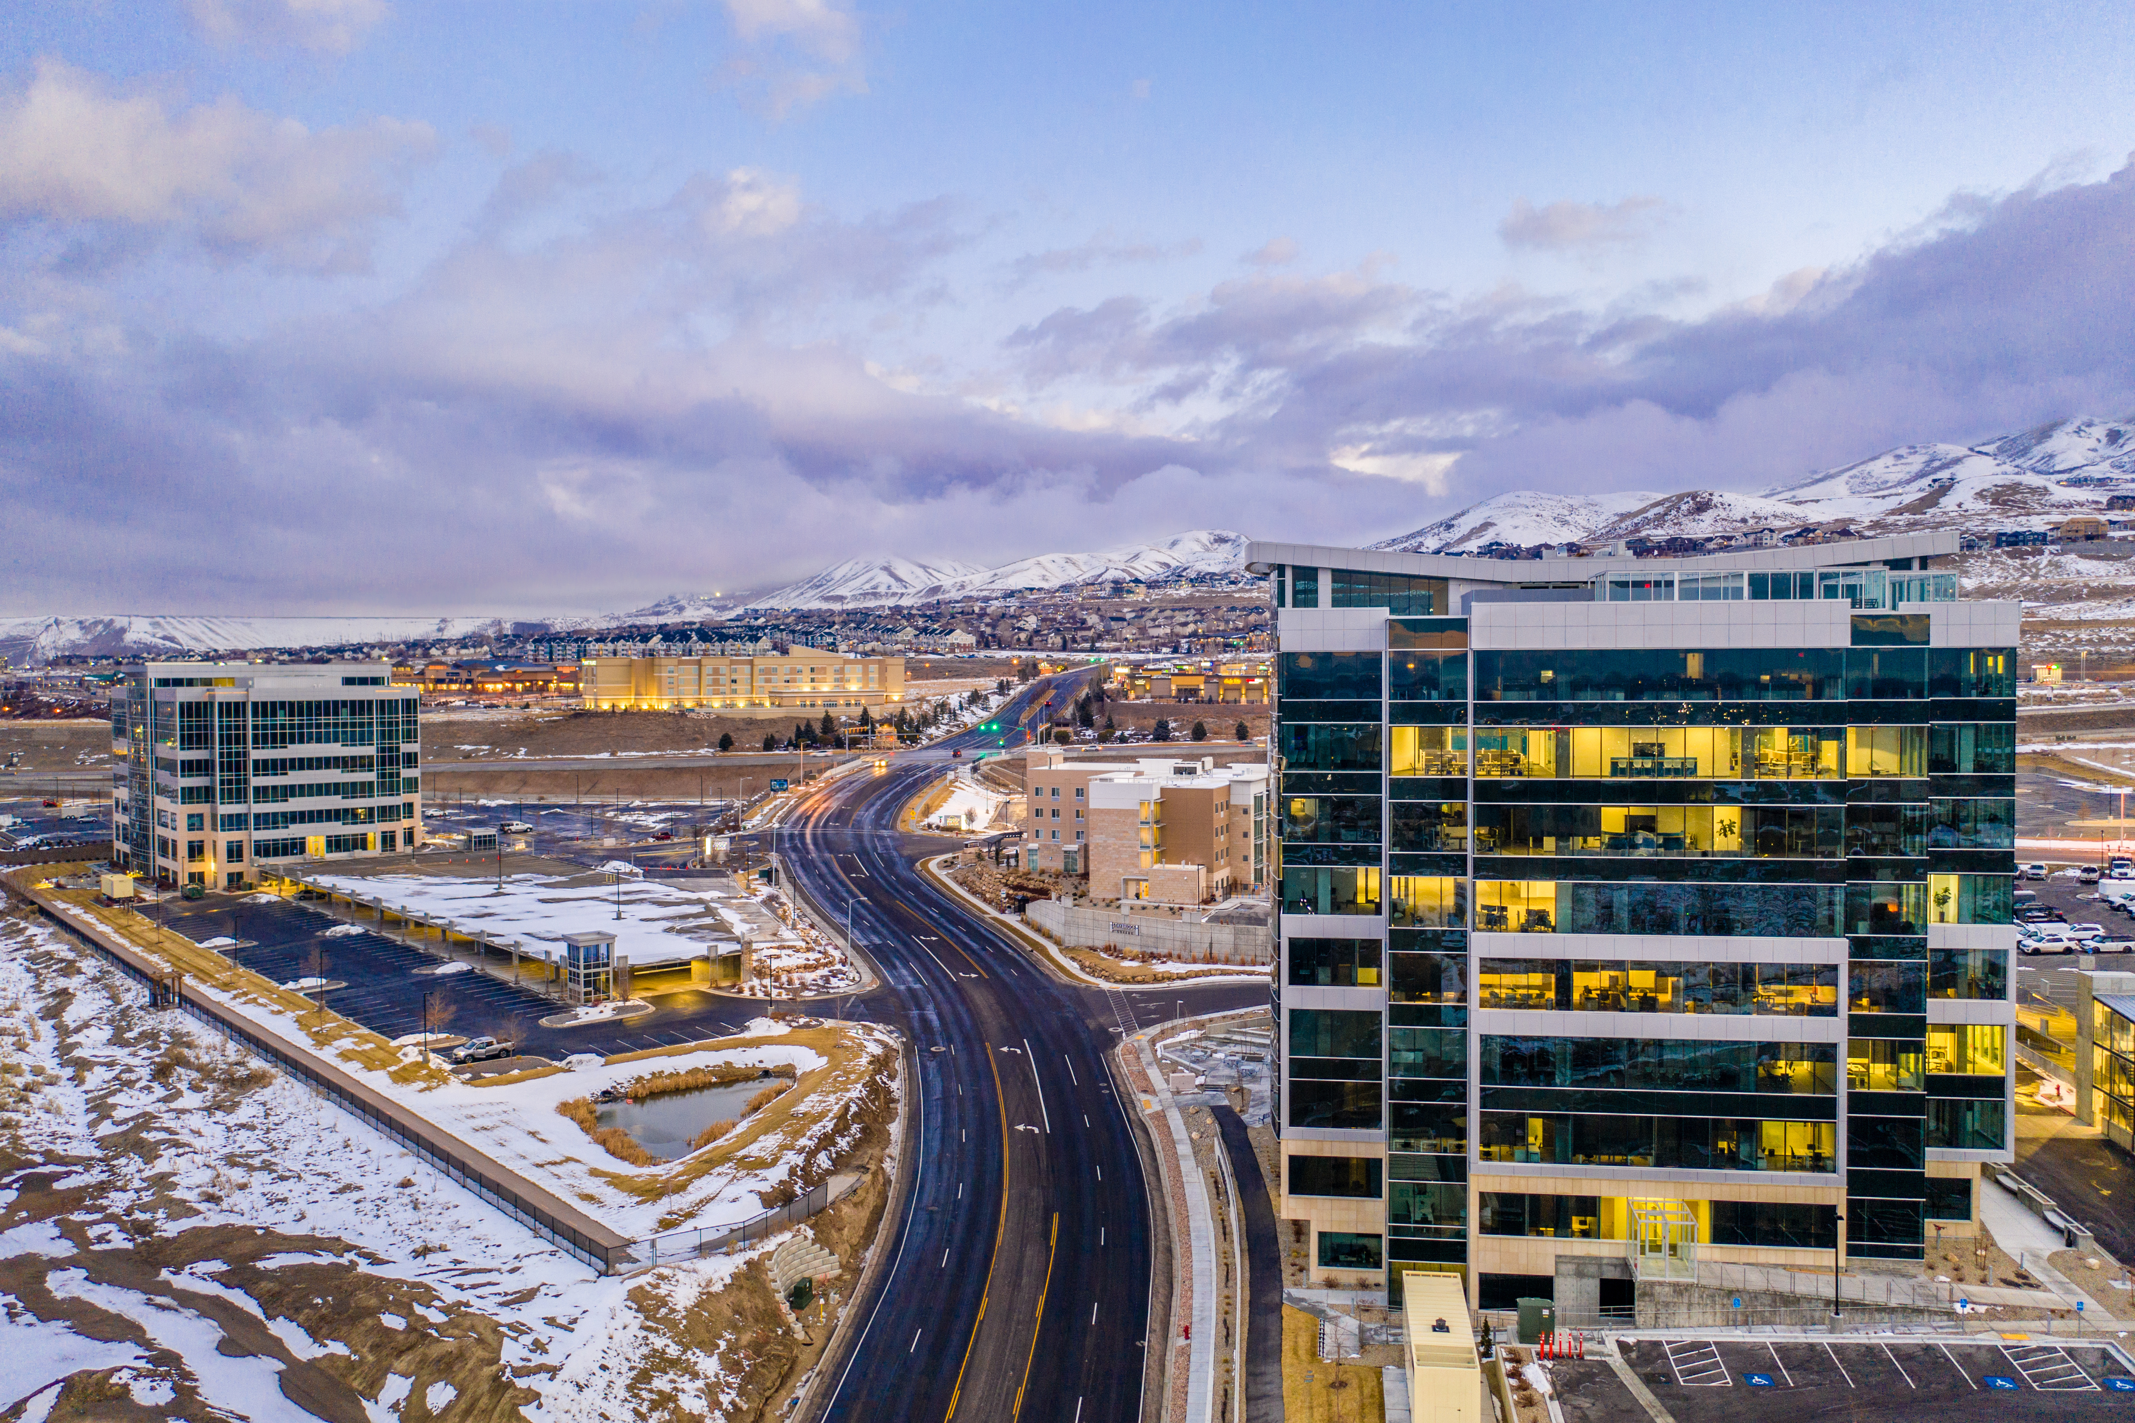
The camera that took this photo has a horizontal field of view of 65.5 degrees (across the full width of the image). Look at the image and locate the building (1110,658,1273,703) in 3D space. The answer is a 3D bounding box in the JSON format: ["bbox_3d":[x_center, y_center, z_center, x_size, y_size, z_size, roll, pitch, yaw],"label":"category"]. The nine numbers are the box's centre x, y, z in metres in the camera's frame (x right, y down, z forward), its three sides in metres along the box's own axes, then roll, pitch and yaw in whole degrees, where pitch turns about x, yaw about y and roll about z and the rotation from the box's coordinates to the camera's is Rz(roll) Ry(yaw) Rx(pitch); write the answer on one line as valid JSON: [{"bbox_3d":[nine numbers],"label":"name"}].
[{"bbox_3d":[39.756,-6.999,455.989,50.563,7.966,22.000,0,1,15],"label":"building"}]

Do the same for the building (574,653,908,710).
[{"bbox_3d":[-95.414,-8.709,494.917,94.918,15.644,24.000,0,1,0],"label":"building"}]

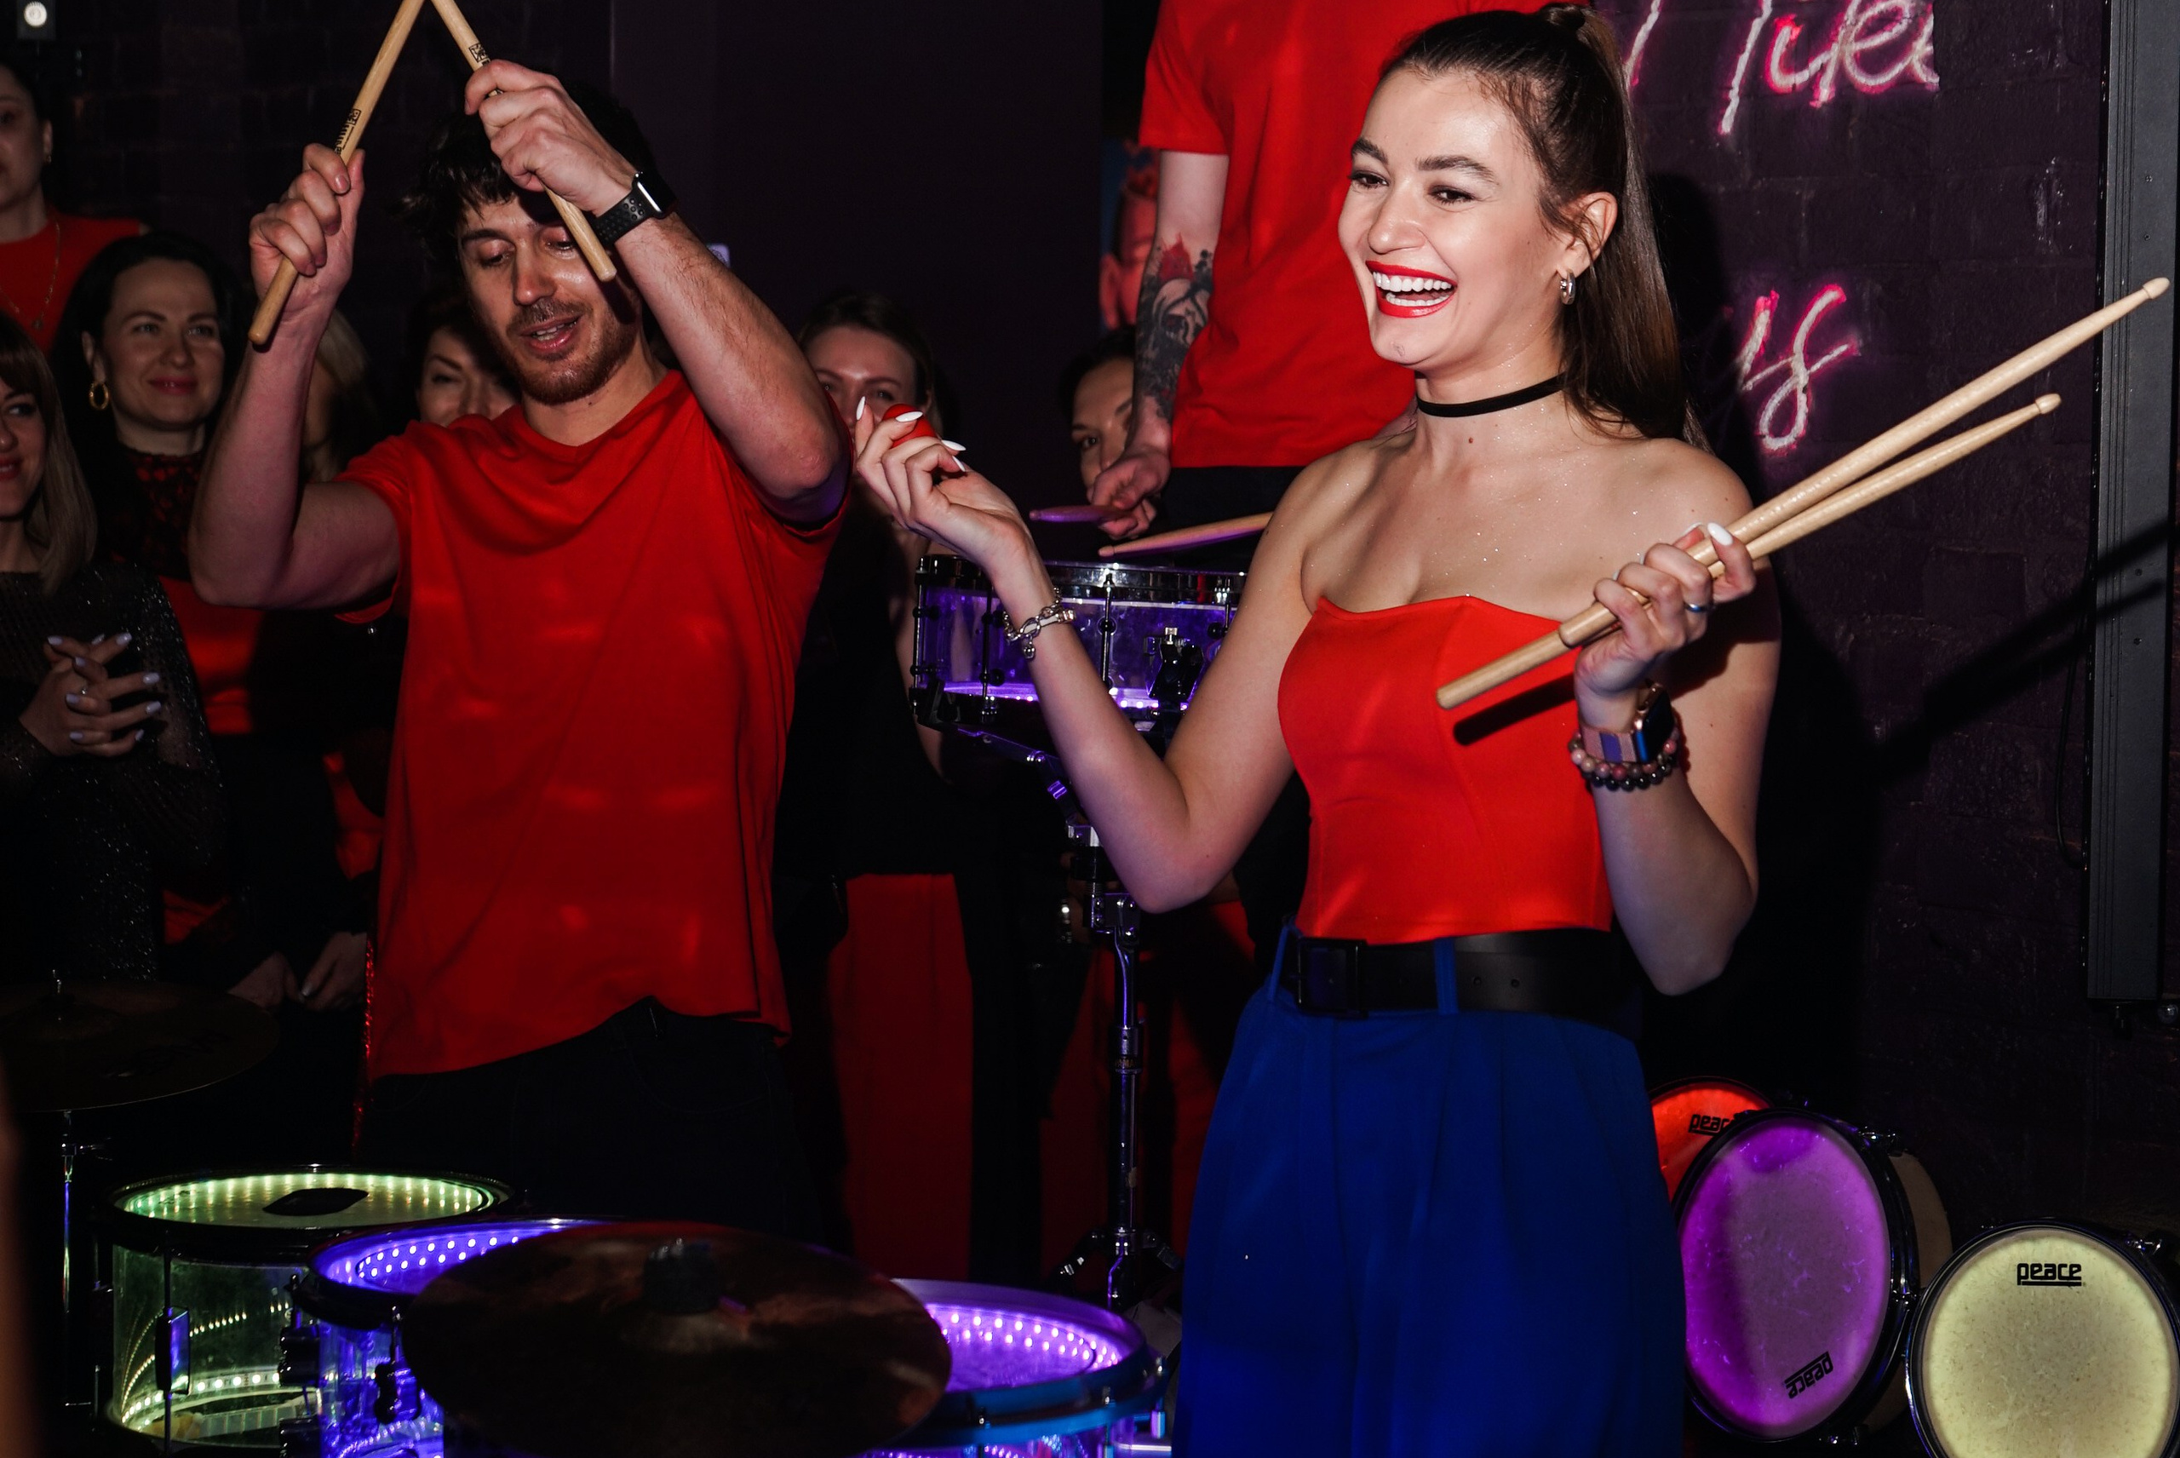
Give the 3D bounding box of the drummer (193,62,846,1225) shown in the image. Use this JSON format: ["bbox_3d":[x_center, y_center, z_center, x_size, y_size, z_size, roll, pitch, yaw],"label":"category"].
[{"bbox_3d":[-0.466,0.270,3.460,0.570,1.665,0.480,0,4,-5],"label":"drummer"}]

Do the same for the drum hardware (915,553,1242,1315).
[{"bbox_3d":[0.022,0.260,3.920,0.420,0.866,0.420,1,4,0],"label":"drum hardware"}]

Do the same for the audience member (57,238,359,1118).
[{"bbox_3d":[-0.978,0.232,4.700,0.460,1.572,0.320,-1,4,-18],"label":"audience member"}]

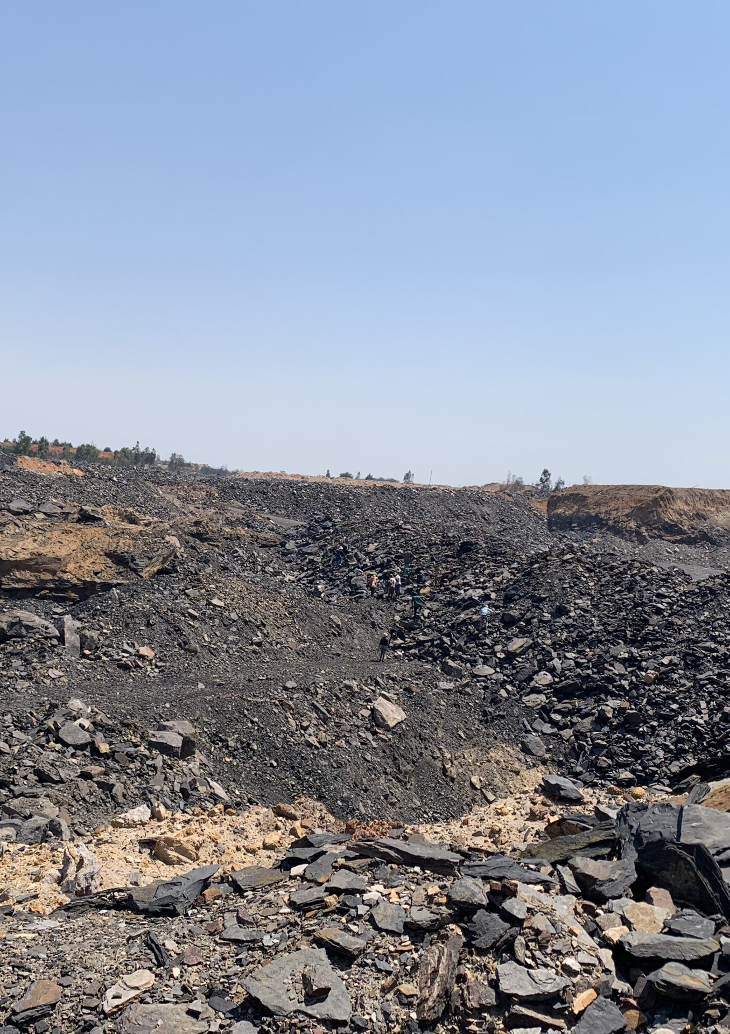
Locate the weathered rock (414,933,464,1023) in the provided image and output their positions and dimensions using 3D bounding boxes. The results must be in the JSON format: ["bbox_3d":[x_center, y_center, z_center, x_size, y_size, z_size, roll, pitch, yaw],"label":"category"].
[{"bbox_3d":[0.293,1.785,4.050,0.166,0.186,0.393,1,2,8],"label":"weathered rock"}]

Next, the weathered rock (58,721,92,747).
[{"bbox_3d":[-10.091,7.545,36.000,1.150,0.800,0.800,0,2,-16],"label":"weathered rock"}]

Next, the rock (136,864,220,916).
[{"bbox_3d":[-0.869,1.730,4.800,0.390,0.190,0.240,0,2,-10],"label":"rock"}]

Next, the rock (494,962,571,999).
[{"bbox_3d":[0.633,1.746,3.900,0.275,0.085,0.180,0,2,9],"label":"rock"}]

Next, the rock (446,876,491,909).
[{"bbox_3d":[0.479,1.745,4.800,0.200,0.120,0.160,0,2,6],"label":"rock"}]

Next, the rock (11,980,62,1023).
[{"bbox_3d":[-1.238,1.823,3.900,0.126,0.081,0.159,2,2,30],"label":"rock"}]

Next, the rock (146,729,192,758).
[{"bbox_3d":[-5.862,6.764,31.000,1.155,0.689,0.924,0,2,15],"label":"rock"}]

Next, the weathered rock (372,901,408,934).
[{"bbox_3d":[0.105,1.739,4.500,0.150,0.090,0.140,0,2,1],"label":"weathered rock"}]

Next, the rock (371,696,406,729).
[{"bbox_3d":[1.098,9.062,48.000,1.600,1.200,1.200,0,2,1],"label":"rock"}]

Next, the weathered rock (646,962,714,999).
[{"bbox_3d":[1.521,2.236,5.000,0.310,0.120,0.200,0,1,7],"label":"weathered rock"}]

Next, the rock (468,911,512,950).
[{"bbox_3d":[0.510,1.694,4.250,0.159,0.118,0.125,0,2,-15],"label":"rock"}]

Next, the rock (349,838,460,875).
[{"bbox_3d":[0.224,1.829,5.600,0.560,0.130,0.260,0,2,2],"label":"rock"}]

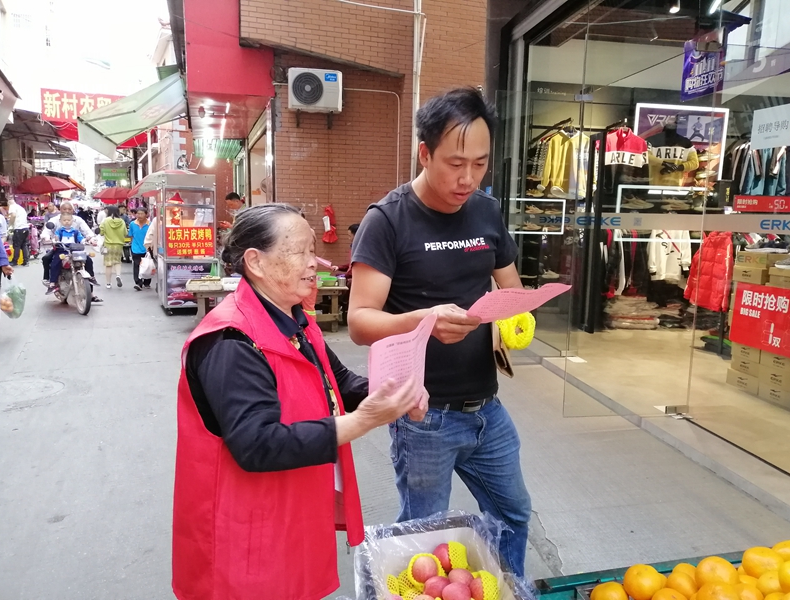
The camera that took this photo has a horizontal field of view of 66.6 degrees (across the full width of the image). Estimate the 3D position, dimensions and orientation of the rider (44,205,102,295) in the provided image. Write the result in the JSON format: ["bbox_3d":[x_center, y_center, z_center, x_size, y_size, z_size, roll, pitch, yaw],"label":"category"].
[{"bbox_3d":[-5.024,-0.716,9.306,0.760,1.560,0.780,-5,10,-36],"label":"rider"}]

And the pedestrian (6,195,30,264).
[{"bbox_3d":[-9.110,-1.589,14.547,0.650,1.660,0.550,4,9,21],"label":"pedestrian"}]

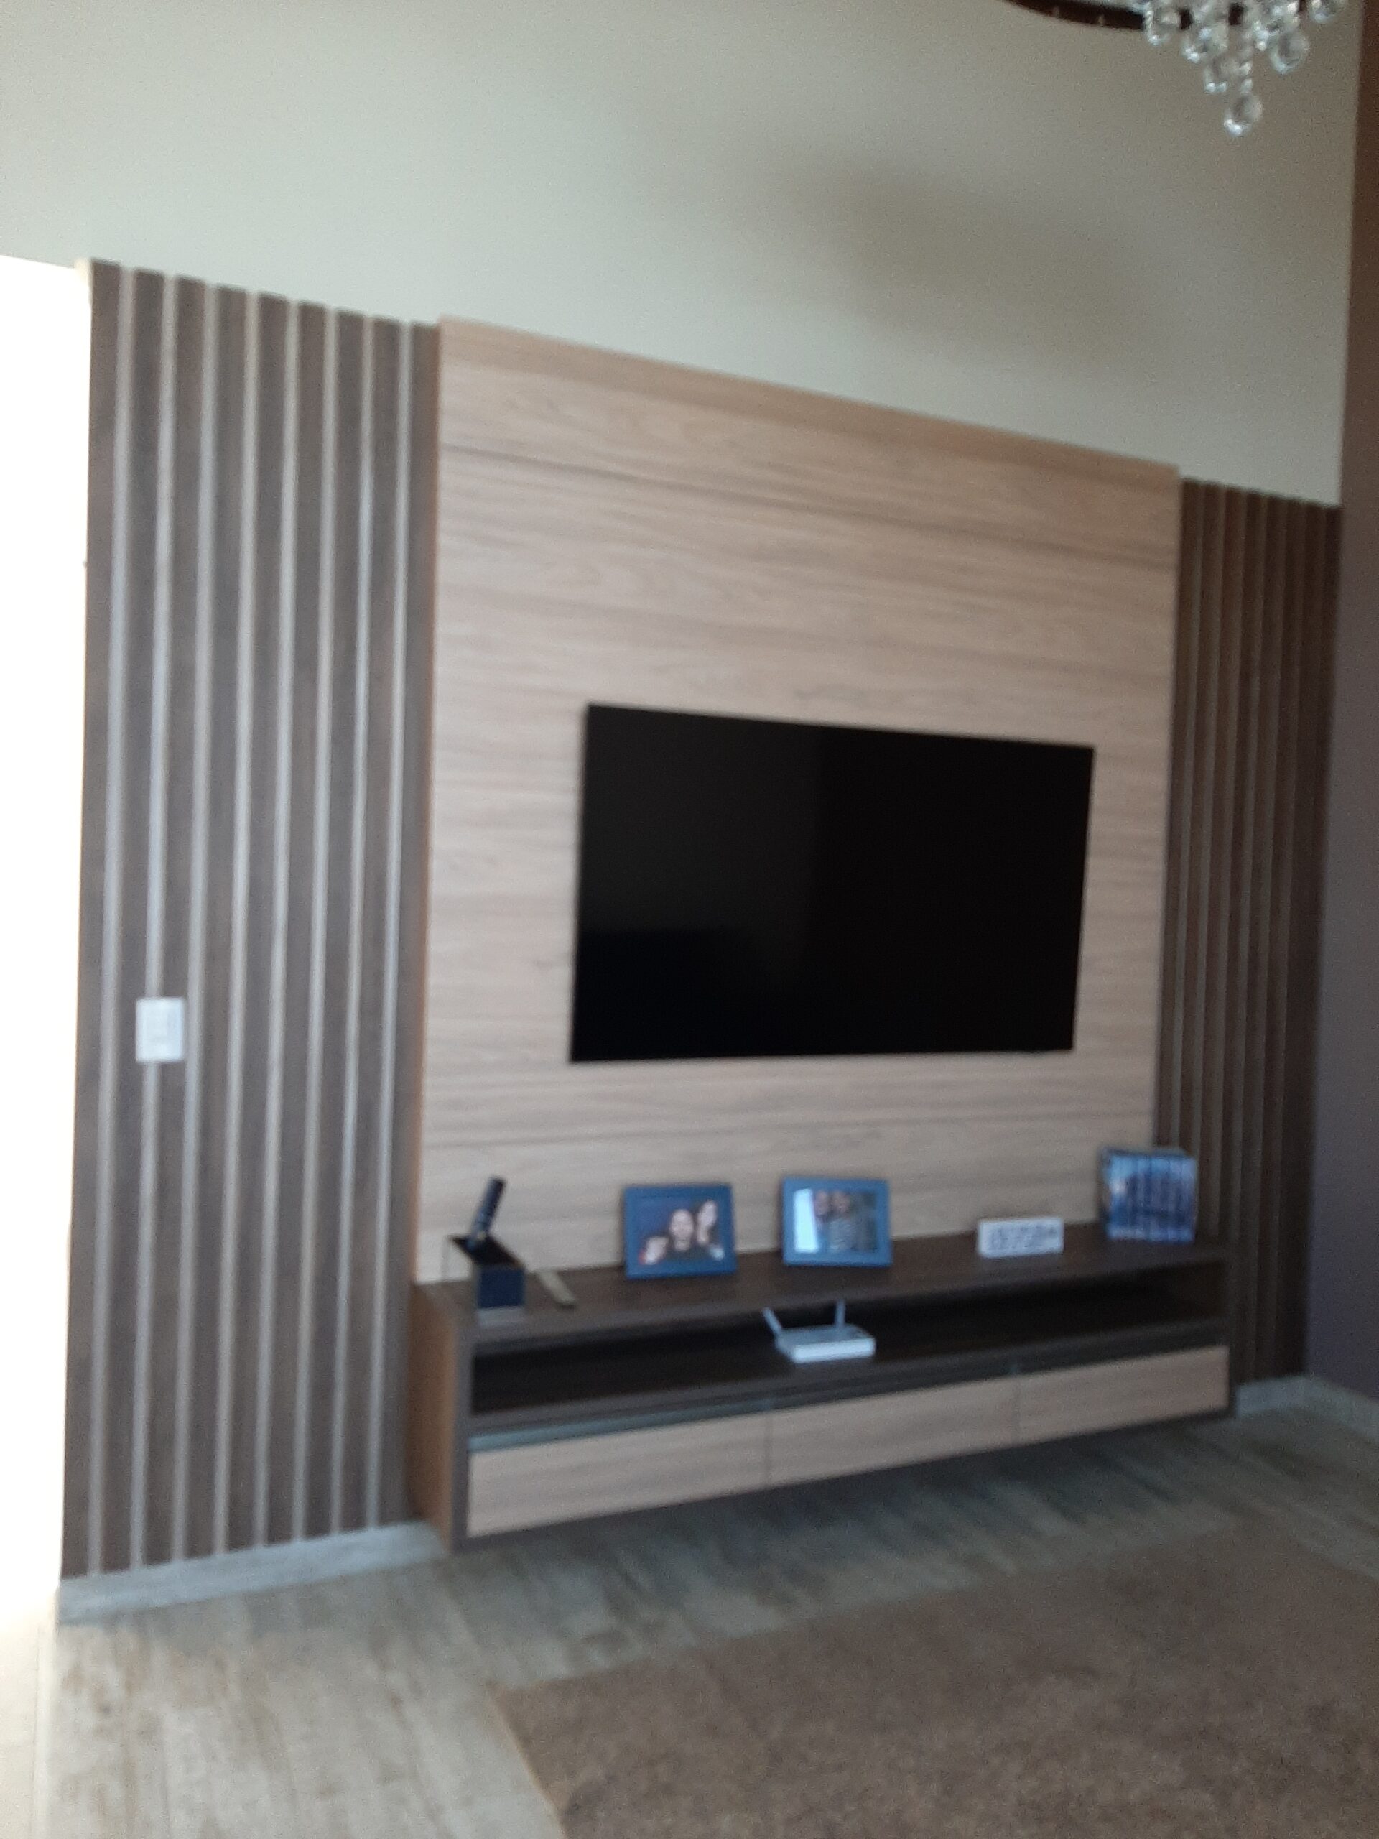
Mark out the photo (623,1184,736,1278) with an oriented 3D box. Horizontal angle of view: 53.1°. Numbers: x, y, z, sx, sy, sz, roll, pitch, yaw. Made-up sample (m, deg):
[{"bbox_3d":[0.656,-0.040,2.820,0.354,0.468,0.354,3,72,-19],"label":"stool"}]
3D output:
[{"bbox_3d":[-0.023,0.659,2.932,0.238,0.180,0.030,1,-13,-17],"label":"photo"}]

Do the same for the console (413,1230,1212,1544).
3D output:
[{"bbox_3d":[0.363,0.950,3.011,1.870,0.393,0.332,1,1,-24],"label":"console"}]

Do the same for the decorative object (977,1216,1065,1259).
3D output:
[{"bbox_3d":[0.751,0.722,3.143,0.217,0.081,0.025,1,1,-20],"label":"decorative object"}]

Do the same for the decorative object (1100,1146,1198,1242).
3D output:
[{"bbox_3d":[1.108,0.666,3.358,0.202,0.204,0.130,2,1,3],"label":"decorative object"}]

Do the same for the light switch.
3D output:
[{"bbox_3d":[-0.989,0.206,2.584,0.082,0.117,0.012,1,1,-24],"label":"light switch"}]

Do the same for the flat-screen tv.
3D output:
[{"bbox_3d":[0.353,-0.060,3.080,1.284,0.726,0.050,1,4,-24],"label":"flat-screen tv"}]

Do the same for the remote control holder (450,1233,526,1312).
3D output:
[{"bbox_3d":[-0.381,0.667,2.614,0.085,0.088,0.175,1,1,-24],"label":"remote control holder"}]

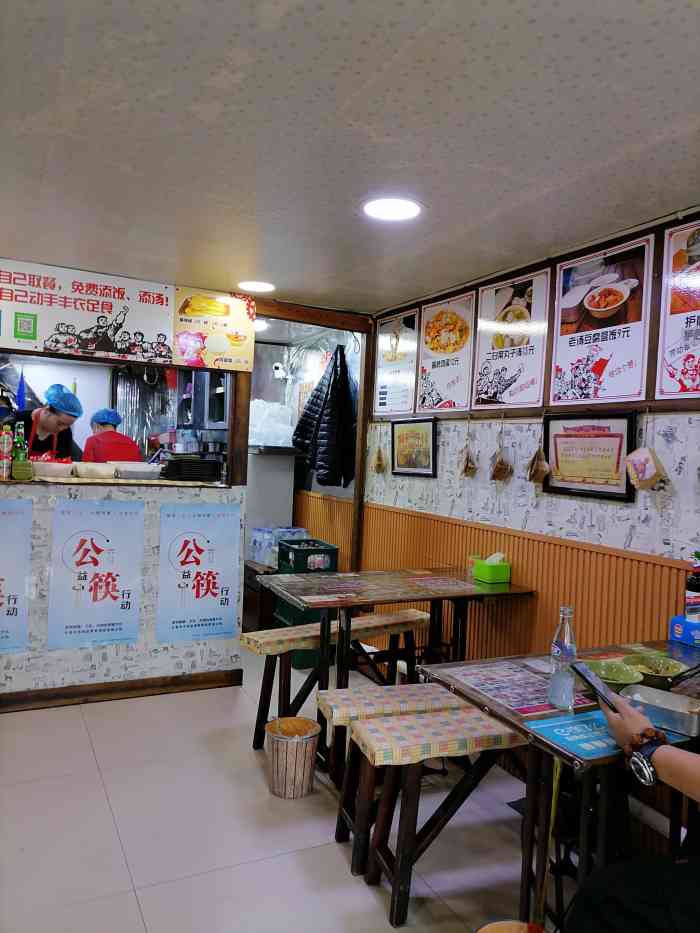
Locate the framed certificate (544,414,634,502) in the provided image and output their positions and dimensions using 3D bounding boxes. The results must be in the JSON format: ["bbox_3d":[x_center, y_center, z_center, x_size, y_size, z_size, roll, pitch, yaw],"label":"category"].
[{"bbox_3d":[0.863,-0.038,2.560,0.030,0.297,0.447,2,2,-26],"label":"framed certificate"}]

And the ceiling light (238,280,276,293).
[{"bbox_3d":[-0.465,-0.896,3.517,0.187,0.020,0.187,3,1,0],"label":"ceiling light"}]

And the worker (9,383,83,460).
[{"bbox_3d":[-1.625,0.353,3.729,0.470,1.580,0.430,2,1,-38],"label":"worker"}]

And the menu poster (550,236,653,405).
[{"bbox_3d":[0.905,-0.510,2.559,0.010,0.553,0.452,2,1,-26],"label":"menu poster"}]

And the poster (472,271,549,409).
[{"bbox_3d":[0.669,-0.515,2.949,0.020,0.545,0.465,2,1,-26],"label":"poster"}]

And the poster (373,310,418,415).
[{"bbox_3d":[0.245,-0.555,3.812,0.020,0.540,0.440,2,1,-26],"label":"poster"}]

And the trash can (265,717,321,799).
[{"bbox_3d":[-0.217,1.114,2.680,0.211,0.234,0.211,3,1,0],"label":"trash can"}]

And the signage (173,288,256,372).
[{"bbox_3d":[-0.704,-0.709,3.676,0.432,0.400,0.010,2,1,-26],"label":"signage"}]

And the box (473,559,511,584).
[{"bbox_3d":[0.605,0.443,2.978,0.115,0.085,0.115,2,1,-26],"label":"box"}]

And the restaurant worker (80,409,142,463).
[{"bbox_3d":[-1.723,0.359,4.909,0.500,1.530,0.380,2,1,-25],"label":"restaurant worker"}]

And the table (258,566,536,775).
[{"bbox_3d":[0.155,0.856,2.836,1.009,0.779,0.555,2,1,-26],"label":"table"}]

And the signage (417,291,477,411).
[{"bbox_3d":[0.455,-0.535,3.384,0.020,0.545,0.455,2,1,-26],"label":"signage"}]

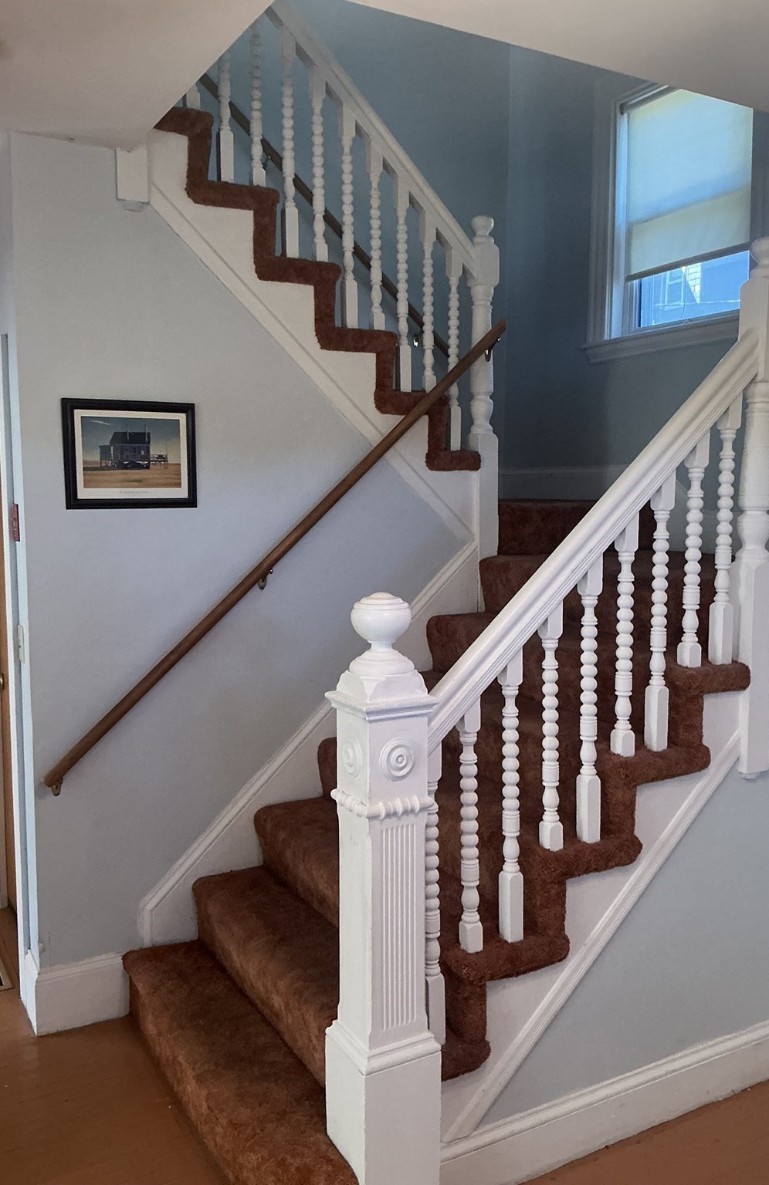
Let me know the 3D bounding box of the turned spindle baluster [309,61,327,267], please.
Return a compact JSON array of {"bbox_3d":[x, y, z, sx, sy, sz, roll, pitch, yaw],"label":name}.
[{"bbox_3d":[-0.217,-1.412,3.174,0.044,0.620,0.044,-3,7,-30],"label":"turned spindle baluster"}]

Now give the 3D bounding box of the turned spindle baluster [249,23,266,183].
[{"bbox_3d":[-0.409,-1.606,3.045,0.044,0.620,0.044,-3,7,-30],"label":"turned spindle baluster"}]

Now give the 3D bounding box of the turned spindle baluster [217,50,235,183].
[{"bbox_3d":[-0.503,-1.643,2.987,0.044,0.710,0.044,-3,7,-30],"label":"turned spindle baluster"}]

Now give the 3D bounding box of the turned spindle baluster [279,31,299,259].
[{"bbox_3d":[-0.310,-1.454,3.116,0.044,0.710,0.044,-3,7,-30],"label":"turned spindle baluster"}]

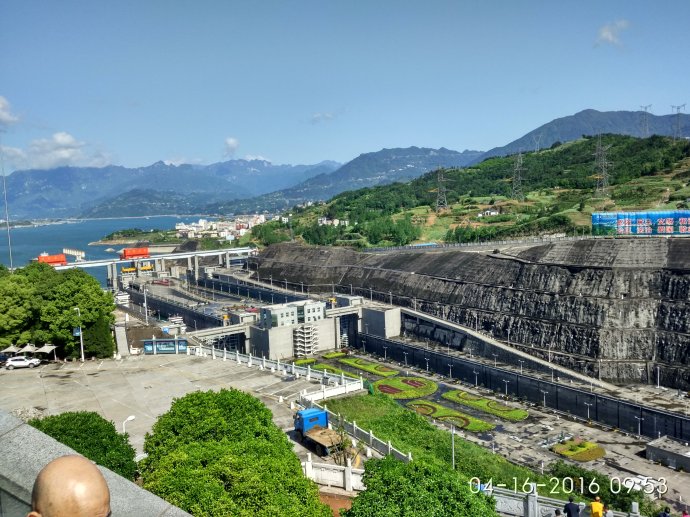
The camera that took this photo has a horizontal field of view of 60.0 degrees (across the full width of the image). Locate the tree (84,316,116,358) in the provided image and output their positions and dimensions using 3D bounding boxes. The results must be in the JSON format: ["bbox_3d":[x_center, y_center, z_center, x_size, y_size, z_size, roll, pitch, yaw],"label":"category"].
[{"bbox_3d":[-35.585,11.260,86.300,4.200,6.100,4.000,-5,6,-23],"label":"tree"}]

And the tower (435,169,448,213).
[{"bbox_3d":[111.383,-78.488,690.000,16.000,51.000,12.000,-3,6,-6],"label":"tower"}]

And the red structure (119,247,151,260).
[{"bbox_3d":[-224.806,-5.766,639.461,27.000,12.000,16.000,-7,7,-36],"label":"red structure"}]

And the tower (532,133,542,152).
[{"bbox_3d":[434.719,-261.961,1350.000,20.000,45.000,10.000,-3,6,0],"label":"tower"}]

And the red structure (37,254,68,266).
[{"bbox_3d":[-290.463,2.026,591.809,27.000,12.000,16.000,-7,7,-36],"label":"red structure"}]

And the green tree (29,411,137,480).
[{"bbox_3d":[-14.654,11.880,33.500,5.700,6.600,5.700,-5,6,-25],"label":"green tree"}]

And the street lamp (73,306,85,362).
[{"bbox_3d":[-36.556,10.493,82.000,1.400,7.600,0.600,-6,7,-32],"label":"street lamp"}]

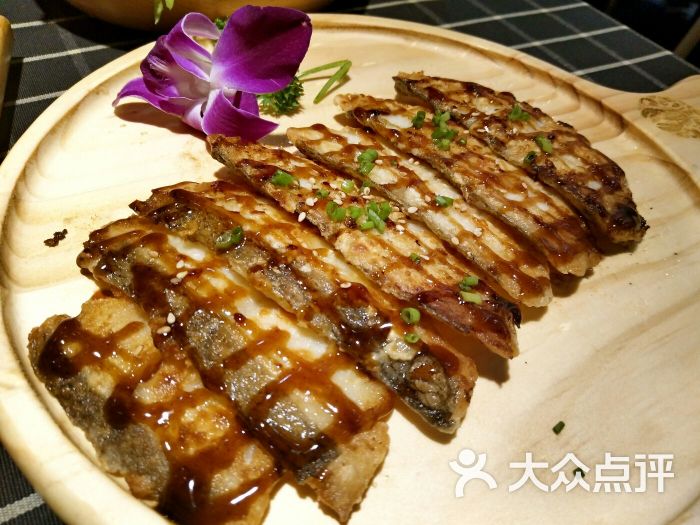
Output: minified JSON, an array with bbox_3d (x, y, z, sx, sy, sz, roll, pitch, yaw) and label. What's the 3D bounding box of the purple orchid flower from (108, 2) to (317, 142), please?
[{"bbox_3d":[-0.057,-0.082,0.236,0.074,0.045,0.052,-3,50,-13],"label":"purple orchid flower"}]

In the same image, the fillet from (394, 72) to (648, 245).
[{"bbox_3d":[0.068,-0.050,0.211,0.115,0.017,0.041,39,54,22],"label":"fillet"}]

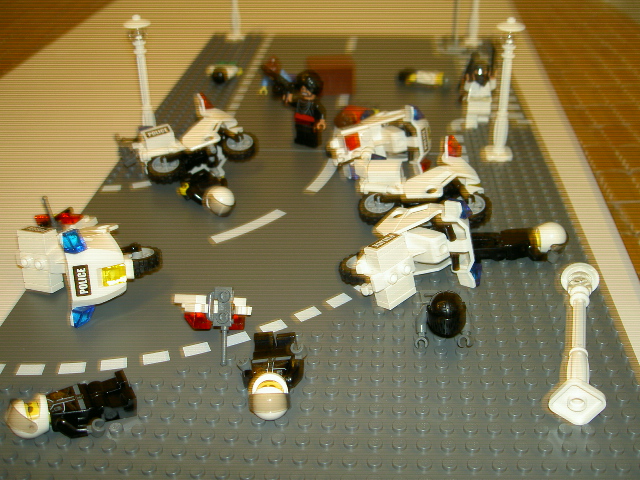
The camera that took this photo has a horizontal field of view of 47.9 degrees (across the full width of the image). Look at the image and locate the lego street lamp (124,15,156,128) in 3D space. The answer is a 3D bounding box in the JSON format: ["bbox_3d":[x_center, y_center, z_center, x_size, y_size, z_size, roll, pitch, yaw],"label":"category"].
[{"bbox_3d":[-0.104,-0.093,0.429,0.016,0.080,0.016,3,33,4],"label":"lego street lamp"}]

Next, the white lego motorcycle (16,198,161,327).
[{"bbox_3d":[-0.100,0.005,0.301,0.063,0.043,0.048,7,24,13],"label":"white lego motorcycle"}]

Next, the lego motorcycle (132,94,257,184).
[{"bbox_3d":[-0.077,-0.064,0.419,0.066,0.038,0.046,-19,45,-27],"label":"lego motorcycle"}]

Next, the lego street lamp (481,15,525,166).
[{"bbox_3d":[0.104,-0.084,0.405,0.016,0.080,0.016,0,33,5],"label":"lego street lamp"}]

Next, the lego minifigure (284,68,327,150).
[{"bbox_3d":[-0.008,-0.079,0.433,0.024,0.045,0.016,17,36,26],"label":"lego minifigure"}]

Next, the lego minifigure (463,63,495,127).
[{"bbox_3d":[0.101,-0.093,0.460,0.022,0.040,0.015,-4,32,-3],"label":"lego minifigure"}]

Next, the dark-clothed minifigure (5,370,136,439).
[{"bbox_3d":[-0.084,0.055,0.241,0.043,0.014,0.021,-10,28,-21],"label":"dark-clothed minifigure"}]

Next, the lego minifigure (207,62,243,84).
[{"bbox_3d":[-0.073,-0.131,0.553,0.025,0.013,0.036,3,31,6],"label":"lego minifigure"}]

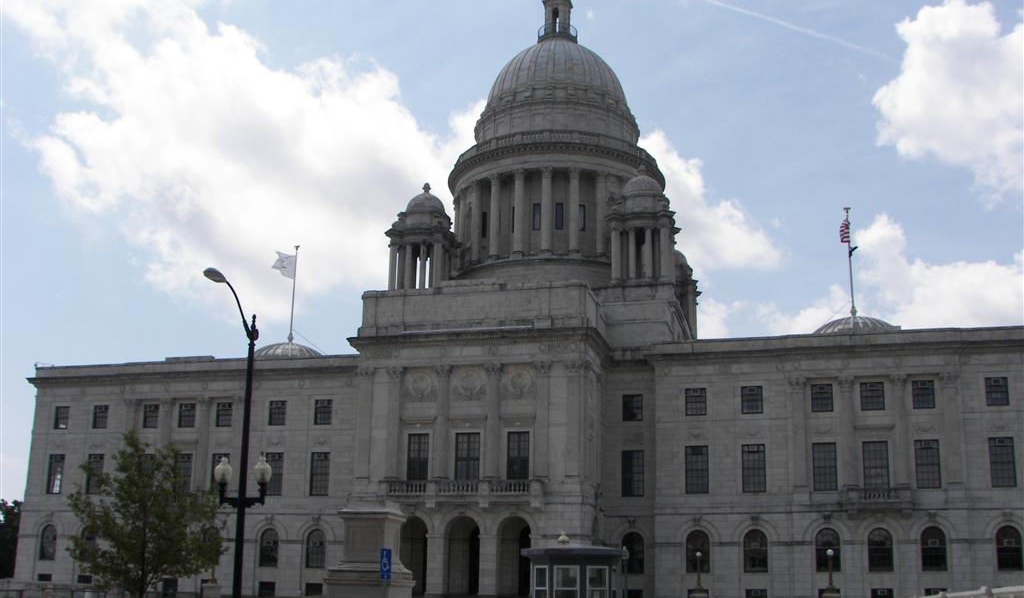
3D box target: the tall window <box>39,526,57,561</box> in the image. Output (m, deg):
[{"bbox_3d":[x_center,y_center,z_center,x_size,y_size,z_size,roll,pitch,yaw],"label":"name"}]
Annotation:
[{"bbox_3d":[-45.051,23.665,103.282,1.864,3.418,0.300,-3,-15,15],"label":"tall window"}]

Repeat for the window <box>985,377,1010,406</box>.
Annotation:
[{"bbox_3d":[38.099,7.273,83.628,1.692,2.300,0.403,-3,-16,15],"label":"window"}]

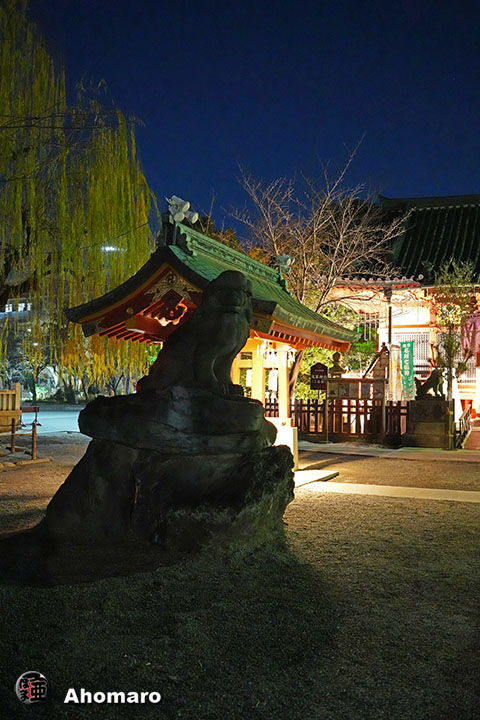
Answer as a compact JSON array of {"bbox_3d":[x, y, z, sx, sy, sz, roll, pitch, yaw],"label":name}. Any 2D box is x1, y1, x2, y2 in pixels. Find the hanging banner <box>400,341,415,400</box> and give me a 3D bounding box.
[{"bbox_3d":[4.908,0.313,19.900,0.450,1.750,0.060,-1,-3,27],"label":"hanging banner"}]

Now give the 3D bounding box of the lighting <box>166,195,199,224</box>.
[{"bbox_3d":[-0.953,-2.495,11.270,0.420,0.480,0.420,-2,-3,37],"label":"lighting"}]

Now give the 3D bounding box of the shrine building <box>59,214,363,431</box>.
[{"bbox_3d":[-0.074,-0.031,13.638,3.771,4.452,6.104,-1,-2,22],"label":"shrine building"}]

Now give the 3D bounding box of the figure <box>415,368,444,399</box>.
[{"bbox_3d":[5.379,0.667,19.300,0.860,0.860,0.450,-1,-2,22],"label":"figure"}]

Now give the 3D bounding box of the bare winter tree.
[{"bbox_3d":[2.733,-2.087,23.120,5.500,9.100,5.000,-1,-2,22],"label":"bare winter tree"}]

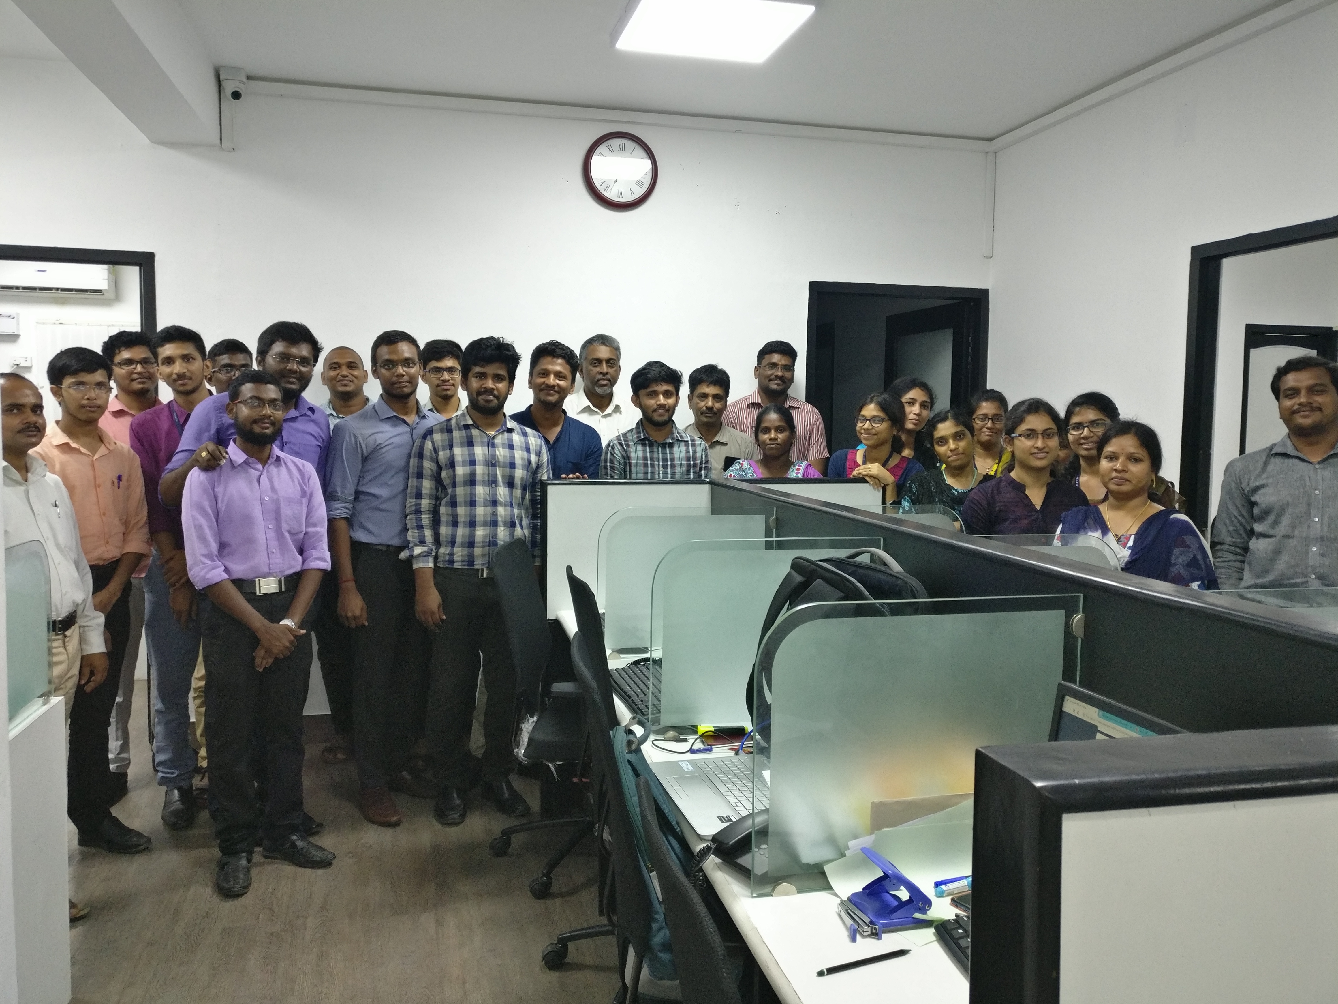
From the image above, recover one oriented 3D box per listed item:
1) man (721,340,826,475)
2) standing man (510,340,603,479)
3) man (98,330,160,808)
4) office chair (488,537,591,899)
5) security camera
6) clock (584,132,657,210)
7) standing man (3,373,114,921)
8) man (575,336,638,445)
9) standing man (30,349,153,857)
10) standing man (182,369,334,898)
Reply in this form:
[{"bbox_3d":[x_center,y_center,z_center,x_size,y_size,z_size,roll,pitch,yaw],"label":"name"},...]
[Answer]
[{"bbox_3d":[0.459,0.205,4.632,0.500,1.767,0.290,1,5,-2],"label":"man"},{"bbox_3d":[-0.444,0.249,4.195,0.500,1.727,0.300,0,5,-8],"label":"standing man"},{"bbox_3d":[-2.011,0.240,4.032,0.480,1.729,0.300,-2,6,-30],"label":"man"},{"bbox_3d":[-0.241,0.658,3.480,0.630,1.040,0.620,1,5,-1],"label":"office chair"},{"bbox_3d":[-1.758,-1.682,4.365,0.110,0.135,0.120,-2,6,-33],"label":"security camera"},{"bbox_3d":[-0.215,-1.462,4.768,0.336,0.336,0.045,0,5,-12],"label":"clock"},{"bbox_3d":[-1.782,0.414,3.088,0.320,1.548,0.470,5,6,40],"label":"standing man"},{"bbox_3d":[-0.269,0.207,4.460,0.500,1.771,0.290,0,5,-7],"label":"man"},{"bbox_3d":[-1.902,0.327,3.572,0.470,1.637,0.310,-3,6,-40],"label":"standing man"},{"bbox_3d":[-1.301,0.378,3.431,0.480,1.577,0.340,-2,6,-30],"label":"standing man"}]

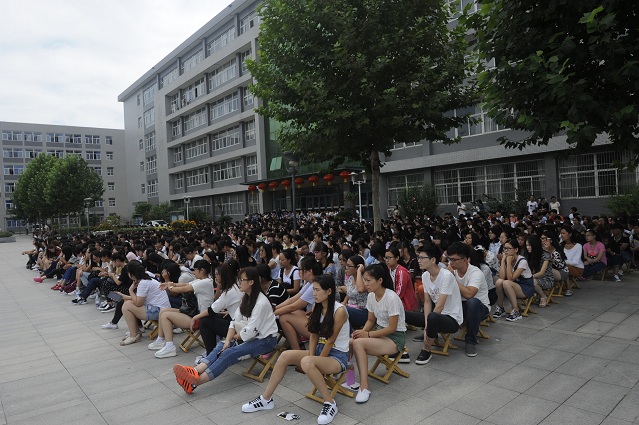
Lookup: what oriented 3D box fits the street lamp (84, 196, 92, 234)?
[{"bbox_3d":[-16.517,0.659,30.501,0.560,3.440,0.560,-3,0,-40],"label":"street lamp"}]

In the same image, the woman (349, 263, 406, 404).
[{"bbox_3d":[0.493,1.004,3.831,0.476,1.094,0.780,-3,0,43],"label":"woman"}]

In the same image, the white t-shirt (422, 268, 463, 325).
[{"bbox_3d":[1.252,0.884,4.489,0.486,0.628,0.567,-3,0,45],"label":"white t-shirt"}]

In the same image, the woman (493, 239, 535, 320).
[{"bbox_3d":[2.744,0.887,5.918,0.780,1.094,0.506,-3,0,-44],"label":"woman"}]

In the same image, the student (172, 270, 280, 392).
[{"bbox_3d":[-0.854,1.073,4.032,1.094,1.094,0.506,-3,0,-40],"label":"student"}]

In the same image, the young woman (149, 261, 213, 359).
[{"bbox_3d":[-1.694,1.139,5.271,0.851,1.043,0.486,-3,0,-40],"label":"young woman"}]

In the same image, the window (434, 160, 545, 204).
[{"bbox_3d":[8.624,-1.441,22.181,0.140,1.873,6.031,-3,0,-40],"label":"window"}]

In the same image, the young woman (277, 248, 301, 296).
[{"bbox_3d":[-0.462,1.047,5.831,0.460,1.100,0.780,-3,0,38],"label":"young woman"}]

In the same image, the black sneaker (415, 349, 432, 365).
[{"bbox_3d":[1.092,1.466,4.383,0.110,0.110,0.275,-3,0,42],"label":"black sneaker"}]

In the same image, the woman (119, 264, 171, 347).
[{"bbox_3d":[-2.384,1.163,5.800,0.770,1.063,0.486,-3,0,-40],"label":"woman"}]

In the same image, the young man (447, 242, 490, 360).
[{"bbox_3d":[1.618,0.900,4.826,0.810,1.185,0.648,-3,0,-43],"label":"young man"}]

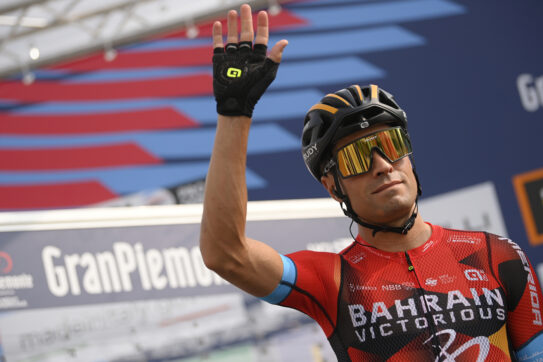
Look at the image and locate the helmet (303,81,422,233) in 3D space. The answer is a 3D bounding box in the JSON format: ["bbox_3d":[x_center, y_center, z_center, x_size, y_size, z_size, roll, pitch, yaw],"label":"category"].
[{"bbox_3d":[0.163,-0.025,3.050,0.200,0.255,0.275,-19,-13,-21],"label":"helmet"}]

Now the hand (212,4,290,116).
[{"bbox_3d":[-0.035,-0.201,2.950,0.125,0.190,0.060,3,-5,-4],"label":"hand"}]

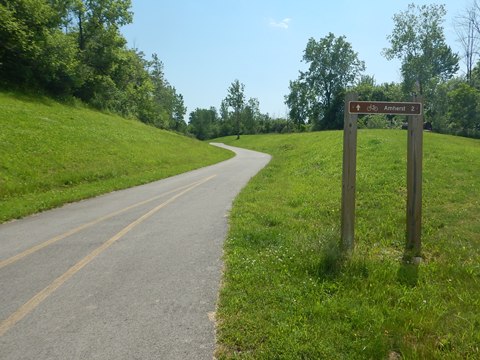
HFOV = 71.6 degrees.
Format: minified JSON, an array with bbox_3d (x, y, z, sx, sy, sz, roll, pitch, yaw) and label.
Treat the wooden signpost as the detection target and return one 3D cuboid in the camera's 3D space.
[{"bbox_3d":[1.800,-0.040,4.230,0.960,2.060,0.130,1,1,-3],"label":"wooden signpost"}]

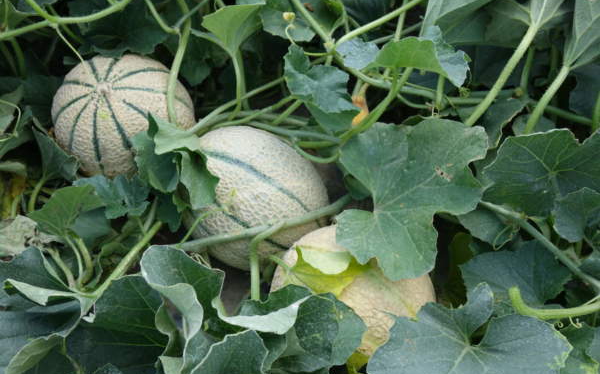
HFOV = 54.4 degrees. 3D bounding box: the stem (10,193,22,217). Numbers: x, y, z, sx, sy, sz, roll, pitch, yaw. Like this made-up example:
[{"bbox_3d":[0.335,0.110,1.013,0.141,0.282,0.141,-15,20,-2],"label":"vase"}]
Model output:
[{"bbox_3d":[-0.296,0.019,0.610,0.008,0.027,0.008,8,24,-9],"label":"stem"}]

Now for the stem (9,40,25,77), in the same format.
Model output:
[{"bbox_3d":[-0.369,-0.167,0.760,0.014,0.054,0.012,0,36,0],"label":"stem"}]

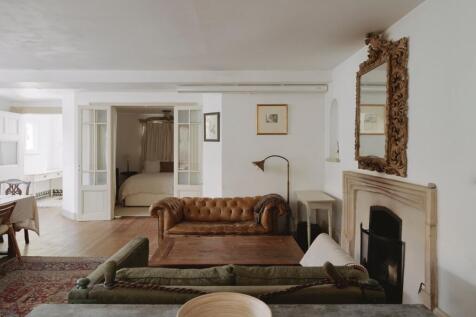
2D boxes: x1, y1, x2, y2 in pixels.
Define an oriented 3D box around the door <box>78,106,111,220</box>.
[{"bbox_3d":[-3.040,0.103,6.733,0.660,2.420,0.050,0,1,0],"label":"door"}]

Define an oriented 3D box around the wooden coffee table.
[{"bbox_3d":[-0.085,1.153,3.302,1.480,0.450,1.000,0,1,0],"label":"wooden coffee table"}]

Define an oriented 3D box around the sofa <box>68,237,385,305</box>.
[{"bbox_3d":[-0.065,0.989,2.169,1.680,0.820,0.980,0,1,-2],"label":"sofa"}]

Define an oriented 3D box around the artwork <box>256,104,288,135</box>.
[{"bbox_3d":[0.667,-0.737,6.037,0.600,0.590,0.030,0,1,-1],"label":"artwork"}]

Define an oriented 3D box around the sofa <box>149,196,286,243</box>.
[{"bbox_3d":[-0.300,1.009,5.080,2.020,0.670,0.880,0,1,-2],"label":"sofa"}]

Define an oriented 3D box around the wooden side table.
[{"bbox_3d":[1.225,0.969,5.059,0.430,0.750,0.970,0,1,3],"label":"wooden side table"}]

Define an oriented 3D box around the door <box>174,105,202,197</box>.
[{"bbox_3d":[-1.050,0.103,6.733,0.620,2.420,0.050,0,1,0],"label":"door"}]

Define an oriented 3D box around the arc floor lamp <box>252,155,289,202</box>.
[{"bbox_3d":[0.580,0.647,5.213,0.700,1.390,0.250,0,1,0],"label":"arc floor lamp"}]

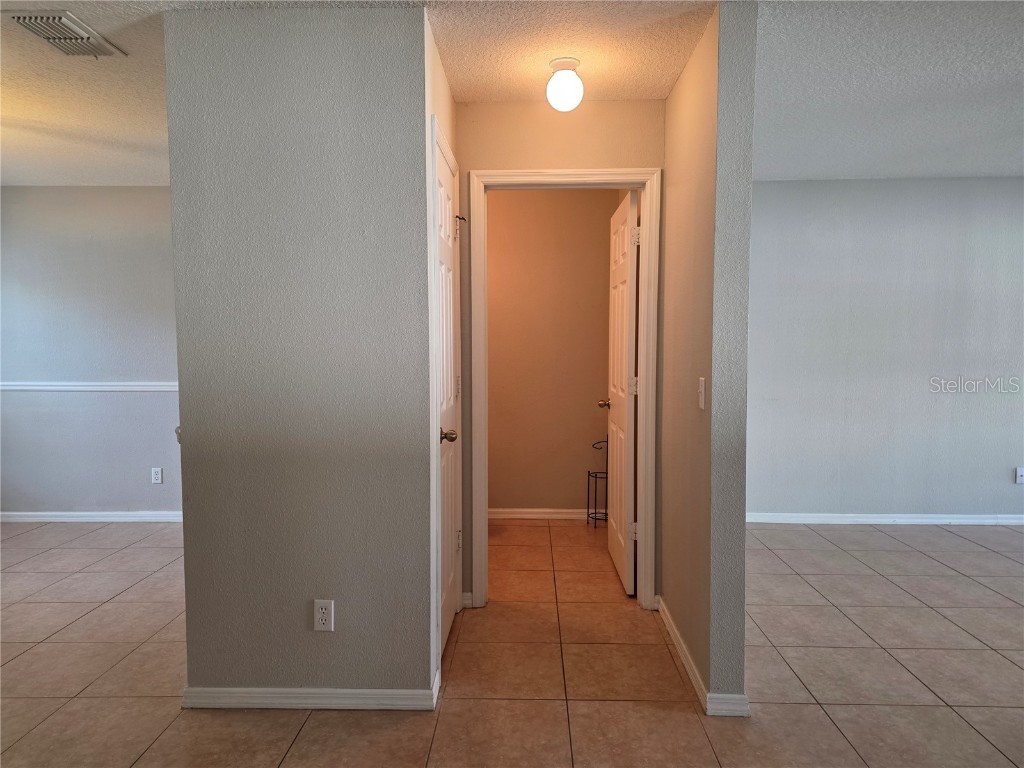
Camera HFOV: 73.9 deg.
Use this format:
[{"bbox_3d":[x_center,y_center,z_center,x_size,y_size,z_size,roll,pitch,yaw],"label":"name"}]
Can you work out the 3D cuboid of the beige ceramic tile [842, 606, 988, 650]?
[{"bbox_3d":[1.814,1.113,3.111,0.452,0.010,0.452,0,3,2],"label":"beige ceramic tile"}]

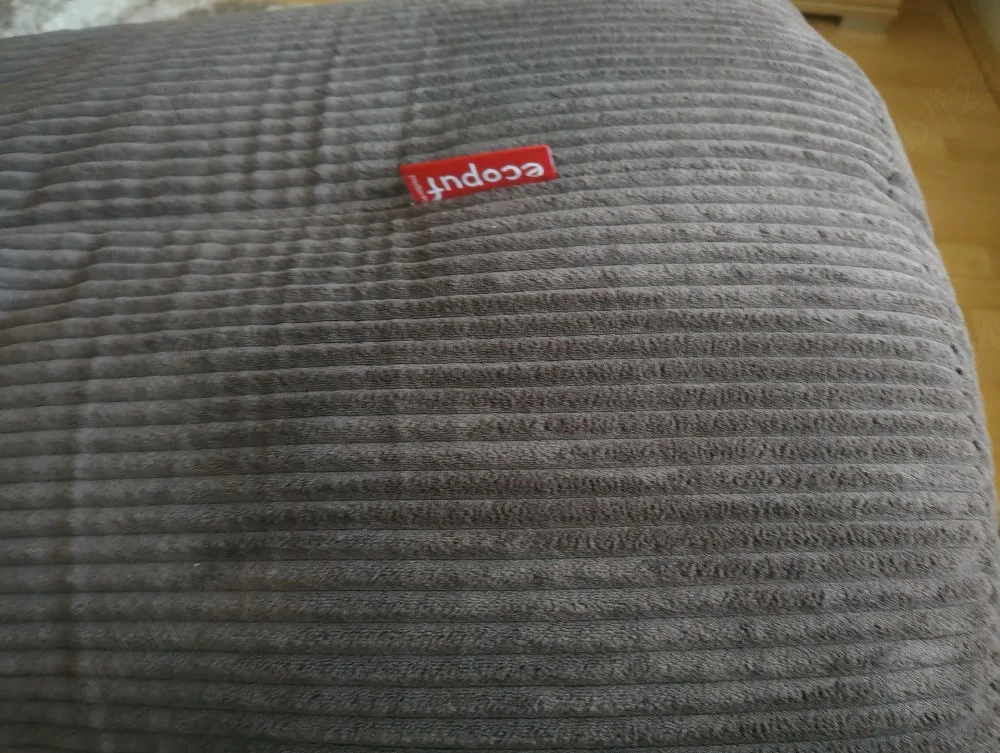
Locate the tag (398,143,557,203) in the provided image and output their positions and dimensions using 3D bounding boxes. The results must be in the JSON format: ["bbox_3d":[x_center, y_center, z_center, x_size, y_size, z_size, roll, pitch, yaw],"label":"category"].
[{"bbox_3d":[-0.009,-0.091,0.310,0.067,0.003,0.022,-12,64,-10],"label":"tag"}]

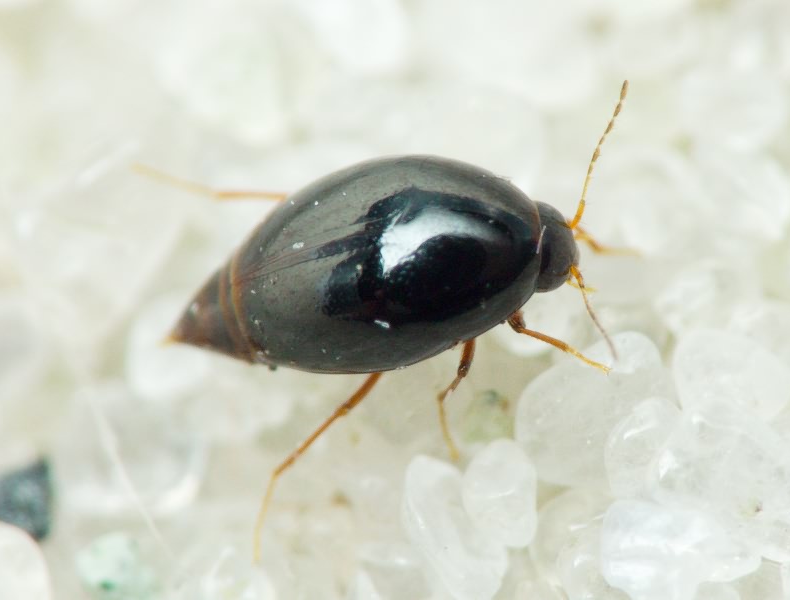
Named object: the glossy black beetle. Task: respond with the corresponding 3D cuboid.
[{"bbox_3d":[0.000,0.000,0.024,0.002,0.001,0.002,-13,61,8],"label":"glossy black beetle"}]

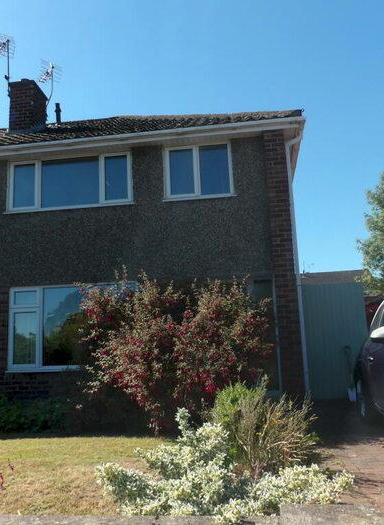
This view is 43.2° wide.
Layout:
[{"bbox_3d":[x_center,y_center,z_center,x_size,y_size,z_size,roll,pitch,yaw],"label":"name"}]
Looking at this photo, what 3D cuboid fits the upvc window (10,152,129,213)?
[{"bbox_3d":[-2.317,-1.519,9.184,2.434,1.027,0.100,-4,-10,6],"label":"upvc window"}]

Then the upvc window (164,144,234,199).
[{"bbox_3d":[0.118,-1.669,8.912,1.293,1.044,0.100,-4,-10,6],"label":"upvc window"}]

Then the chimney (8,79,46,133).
[{"bbox_3d":[-3.924,-3.589,11.692,0.620,1.420,0.840,-4,-10,6],"label":"chimney"}]

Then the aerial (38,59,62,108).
[{"bbox_3d":[-3.722,-4.458,12.451,0.580,1.300,0.980,6,-13,-39],"label":"aerial"}]

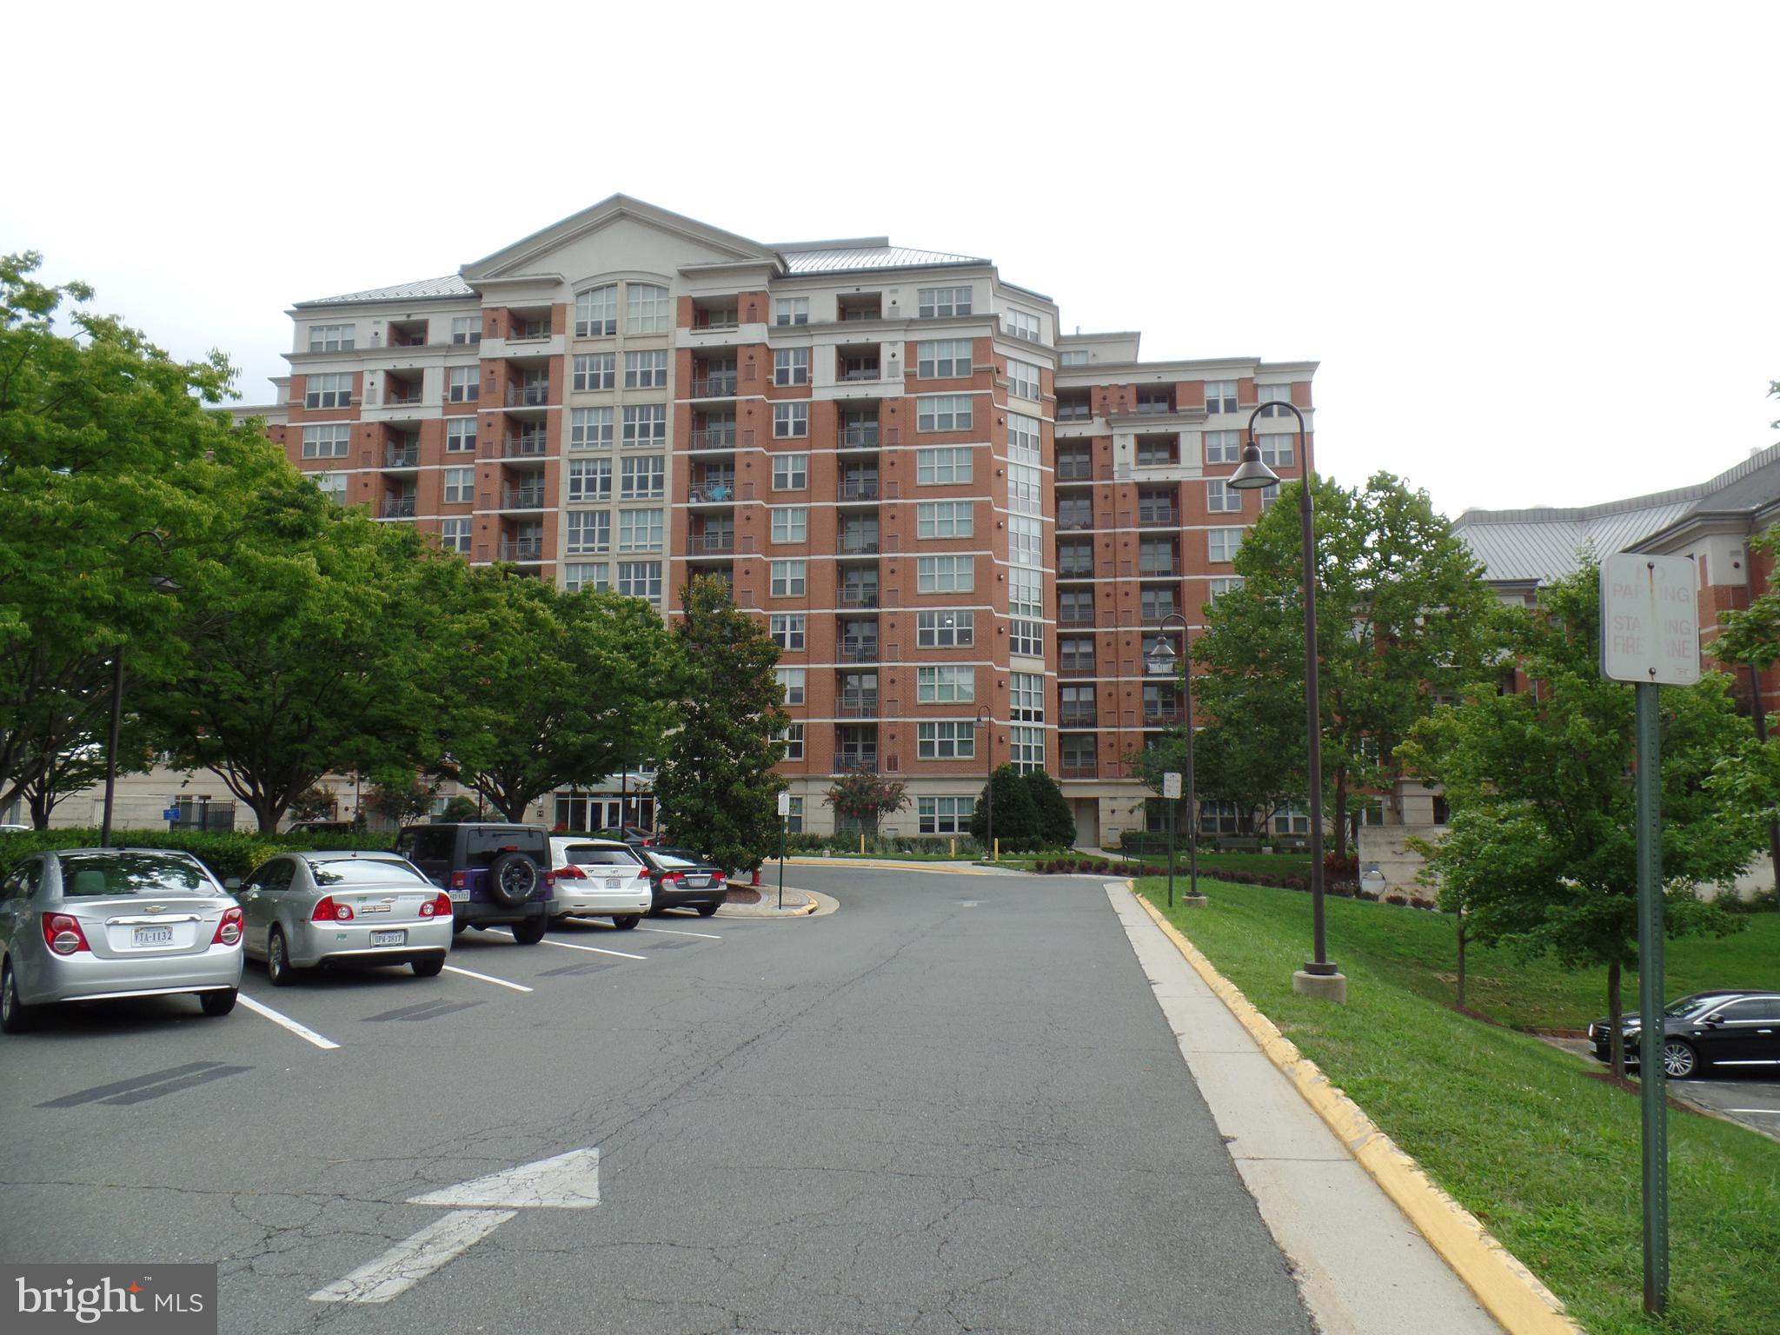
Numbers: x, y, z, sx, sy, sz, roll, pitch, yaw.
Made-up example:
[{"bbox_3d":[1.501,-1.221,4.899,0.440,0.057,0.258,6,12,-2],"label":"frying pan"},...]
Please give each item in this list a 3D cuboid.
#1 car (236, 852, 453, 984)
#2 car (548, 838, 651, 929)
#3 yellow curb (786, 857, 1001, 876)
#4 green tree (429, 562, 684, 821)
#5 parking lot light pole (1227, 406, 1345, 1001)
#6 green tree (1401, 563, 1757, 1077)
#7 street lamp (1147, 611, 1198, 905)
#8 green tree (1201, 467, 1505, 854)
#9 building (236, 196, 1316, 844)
[{"bbox_3d":[-6.880,3.024,14.885,1.790,1.450,4.850,5,-9,-36],"label":"car"},{"bbox_3d":[-5.950,3.746,20.792,1.900,1.610,4.750,6,-9,-39],"label":"car"},{"bbox_3d":[-0.117,7.051,41.528,1.000,0.180,12.088,6,-9,-39],"label":"yellow curb"},{"bbox_3d":[-7.752,1.442,26.029,6.400,7.400,6.200,0,-7,0],"label":"green tree"},{"bbox_3d":[3.734,0.237,11.245,0.935,5.642,0.500,-1,-7,9],"label":"parking lot light pole"},{"bbox_3d":[10.678,2.232,18.265,5.517,7.860,5.300,0,-7,0],"label":"green tree"},{"bbox_3d":[5.479,1.726,22.799,0.927,5.639,0.500,-1,-7,9],"label":"street lamp"},{"bbox_3d":[18.104,-0.270,46.416,12.325,15.357,11.000,0,-7,0],"label":"green tree"},{"bbox_3d":[-9.053,-7.256,75.461,70.000,36.700,25.000,-1,-7,8],"label":"building"}]

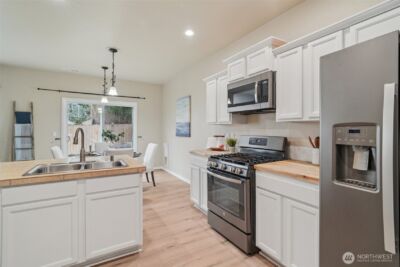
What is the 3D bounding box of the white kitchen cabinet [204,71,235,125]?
[{"bbox_3d":[0.406,-0.535,2.994,0.340,0.798,0.640,0,0,-33],"label":"white kitchen cabinet"}]

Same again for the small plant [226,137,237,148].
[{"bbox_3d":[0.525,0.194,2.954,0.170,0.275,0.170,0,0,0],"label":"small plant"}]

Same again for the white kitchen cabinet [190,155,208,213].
[{"bbox_3d":[0.282,0.818,2.919,0.625,0.877,0.607,0,0,-33],"label":"white kitchen cabinet"}]

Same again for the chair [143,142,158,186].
[{"bbox_3d":[-1.371,0.745,4.207,0.610,1.005,0.500,0,0,-33],"label":"chair"}]

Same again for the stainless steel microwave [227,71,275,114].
[{"bbox_3d":[0.753,-0.490,2.397,0.400,0.418,0.760,0,0,-33],"label":"stainless steel microwave"}]

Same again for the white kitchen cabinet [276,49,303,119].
[{"bbox_3d":[1.067,-0.498,1.971,0.330,0.753,0.300,0,0,-33],"label":"white kitchen cabinet"}]

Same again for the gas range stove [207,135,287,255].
[{"bbox_3d":[0.590,0.651,2.304,0.750,1.215,0.760,0,0,-33],"label":"gas range stove"}]

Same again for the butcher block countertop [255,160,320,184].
[{"bbox_3d":[1.016,0.365,1.754,0.646,0.038,0.627,0,0,-33],"label":"butcher block countertop"}]

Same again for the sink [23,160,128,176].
[{"bbox_3d":[-1.221,0.432,1.865,0.815,0.200,0.565,0,0,-33],"label":"sink"}]

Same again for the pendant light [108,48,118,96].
[{"bbox_3d":[-1.630,-1.141,3.348,0.170,0.862,0.170,0,0,-33],"label":"pendant light"}]

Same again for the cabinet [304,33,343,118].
[{"bbox_3d":[1.237,-0.497,1.705,0.330,0.753,0.319,0,0,-33],"label":"cabinet"}]

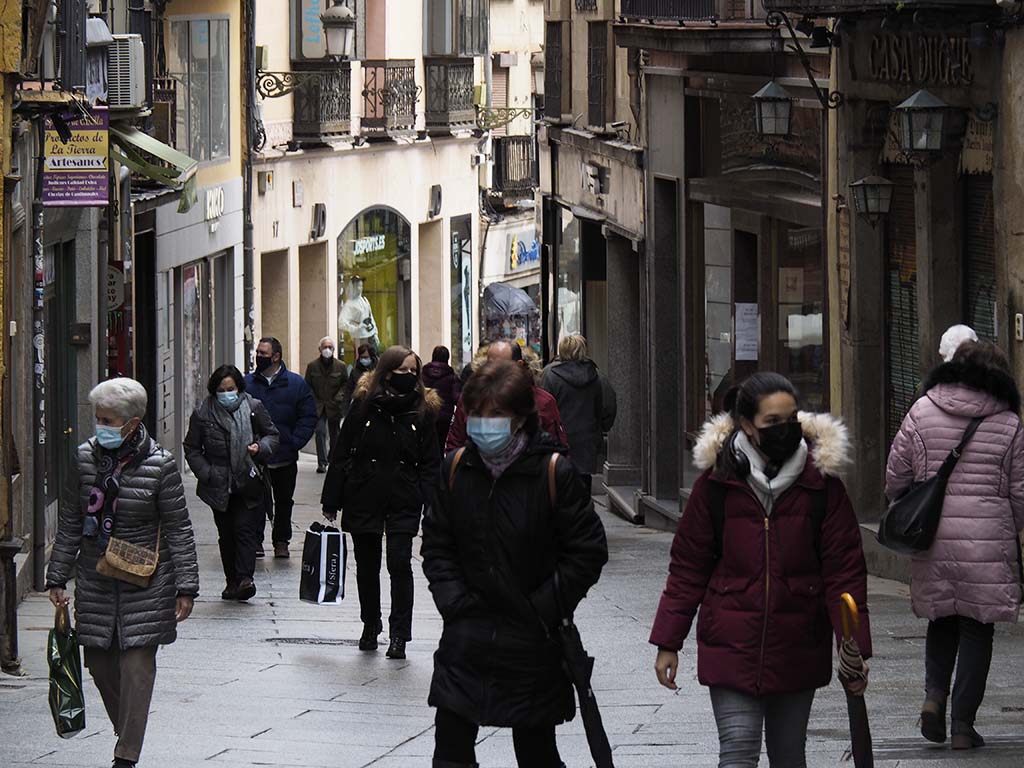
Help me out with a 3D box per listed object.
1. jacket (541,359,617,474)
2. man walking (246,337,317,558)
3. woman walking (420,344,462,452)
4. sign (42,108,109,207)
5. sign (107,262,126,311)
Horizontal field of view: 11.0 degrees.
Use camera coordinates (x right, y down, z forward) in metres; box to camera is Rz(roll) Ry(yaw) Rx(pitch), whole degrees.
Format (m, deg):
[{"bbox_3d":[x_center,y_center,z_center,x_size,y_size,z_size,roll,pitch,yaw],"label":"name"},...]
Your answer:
[{"bbox_3d":[0.510,0.257,40.800,0.560,0.870,0.380,0,4,-3],"label":"jacket"},{"bbox_3d":[-1.852,0.507,42.500,0.580,1.760,0.400,1,4,18],"label":"man walking"},{"bbox_3d":[-0.826,0.375,61.500,0.500,1.640,0.400,0,4,12],"label":"woman walking"},{"bbox_3d":[-3.106,-1.608,37.800,0.490,0.700,0.040,0,4,0],"label":"sign"},{"bbox_3d":[-3.703,-0.879,48.500,0.400,0.450,0.050,-1,4,-3],"label":"sign"}]

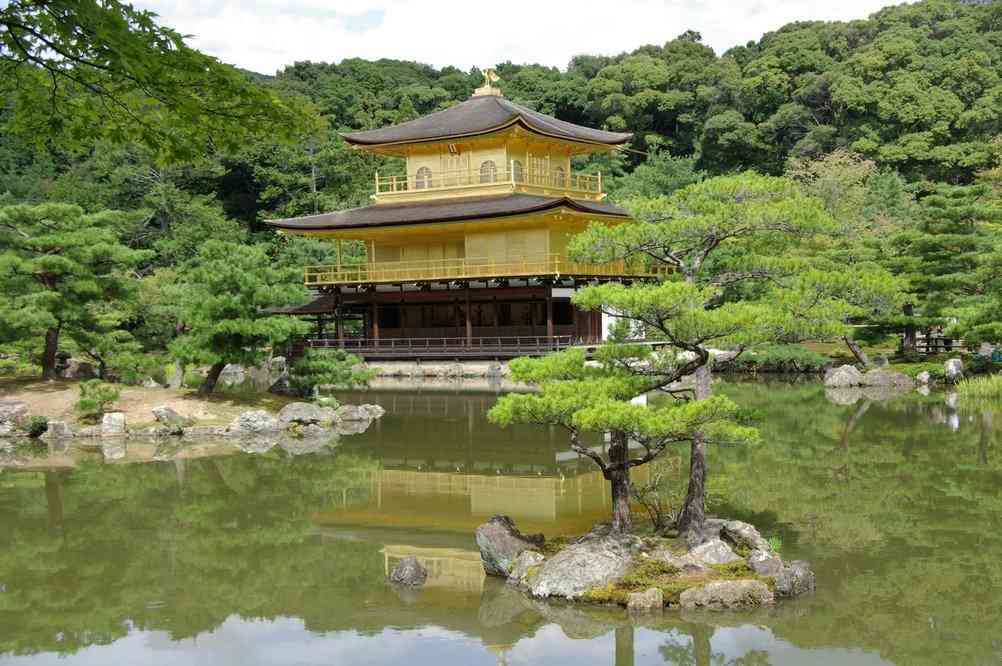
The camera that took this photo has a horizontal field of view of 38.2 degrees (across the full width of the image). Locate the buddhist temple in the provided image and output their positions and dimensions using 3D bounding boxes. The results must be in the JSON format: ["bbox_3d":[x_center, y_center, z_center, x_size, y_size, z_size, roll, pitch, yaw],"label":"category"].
[{"bbox_3d":[-0.475,-5.584,68.263,16.283,13.678,13.101,-1,1,34],"label":"buddhist temple"}]

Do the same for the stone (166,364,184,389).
[{"bbox_3d":[-10.216,1.365,45.379,0.565,0.753,0.500,-2,1,-13],"label":"stone"}]

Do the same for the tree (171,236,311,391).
[{"bbox_3d":[-6.376,-0.390,35.200,3.302,3.666,3.200,-1,1,-10],"label":"tree"}]

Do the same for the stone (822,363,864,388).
[{"bbox_3d":[11.564,1.469,48.820,1.418,0.760,1.100,-1,1,13],"label":"stone"}]

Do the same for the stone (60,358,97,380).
[{"bbox_3d":[-11.280,0.962,38.700,0.925,0.549,0.750,-1,1,-16],"label":"stone"}]

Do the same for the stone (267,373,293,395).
[{"bbox_3d":[-6.456,1.479,42.336,0.820,0.644,0.700,-1,1,-9],"label":"stone"}]

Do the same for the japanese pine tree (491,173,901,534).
[{"bbox_3d":[2.018,0.202,15.000,4.100,3.650,3.300,-1,1,8],"label":"japanese pine tree"}]

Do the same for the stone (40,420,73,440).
[{"bbox_3d":[-9.959,2.184,32.400,0.686,0.383,0.500,-1,1,-17],"label":"stone"}]

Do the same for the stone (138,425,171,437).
[{"bbox_3d":[-7.871,2.215,32.850,0.707,0.251,0.450,-1,1,-14],"label":"stone"}]

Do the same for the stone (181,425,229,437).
[{"bbox_3d":[-6.973,2.293,34.006,1.129,0.282,0.600,-2,1,-12],"label":"stone"}]

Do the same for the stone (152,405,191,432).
[{"bbox_3d":[-7.576,1.933,33.300,0.876,0.463,0.600,-1,1,-13],"label":"stone"}]

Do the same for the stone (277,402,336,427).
[{"bbox_3d":[-4.559,1.937,34.000,1.420,0.576,1.000,-1,1,-8],"label":"stone"}]

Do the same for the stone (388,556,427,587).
[{"bbox_3d":[-0.867,2.227,13.550,0.355,0.242,0.300,-1,1,-4],"label":"stone"}]

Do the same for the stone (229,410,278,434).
[{"bbox_3d":[-5.963,2.156,34.836,1.205,0.578,0.950,-1,1,-10],"label":"stone"}]

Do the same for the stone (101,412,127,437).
[{"bbox_3d":[-8.792,2.072,32.850,0.547,0.521,0.450,-1,1,-15],"label":"stone"}]

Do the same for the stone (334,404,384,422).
[{"bbox_3d":[-3.544,1.996,36.100,1.217,0.396,0.750,-1,1,-6],"label":"stone"}]

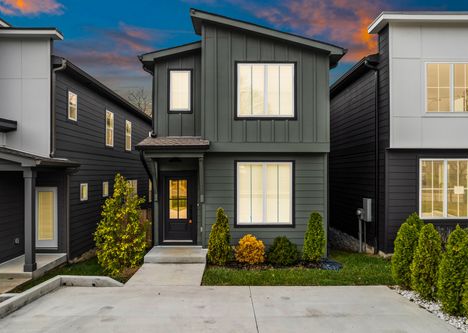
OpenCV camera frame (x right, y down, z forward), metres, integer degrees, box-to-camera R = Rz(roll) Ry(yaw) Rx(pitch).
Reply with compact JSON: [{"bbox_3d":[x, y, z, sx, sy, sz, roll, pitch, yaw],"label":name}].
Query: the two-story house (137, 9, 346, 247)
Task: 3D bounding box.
[{"bbox_3d":[0.050,-0.740,13.700,5.900,6.900,10.800,0,-1,-1],"label":"two-story house"}]

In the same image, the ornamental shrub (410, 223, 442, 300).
[{"bbox_3d":[3.620,1.760,5.750,0.640,1.410,0.640,0,-1,-1],"label":"ornamental shrub"}]

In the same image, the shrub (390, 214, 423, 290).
[{"bbox_3d":[3.620,1.860,6.420,0.680,1.420,0.680,0,-1,-1],"label":"shrub"}]

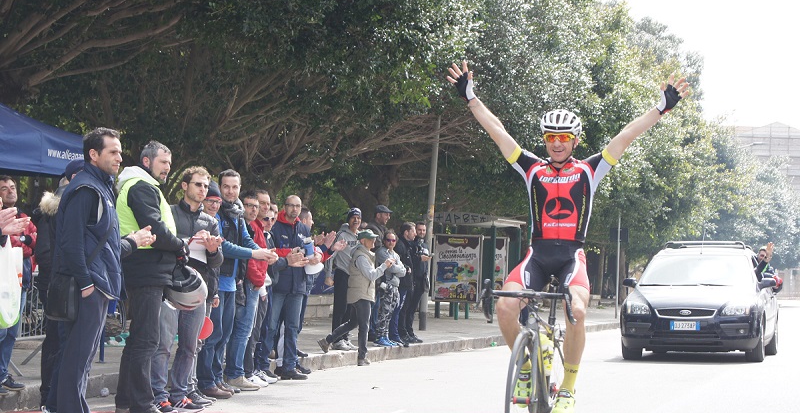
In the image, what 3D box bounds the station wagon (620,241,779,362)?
[{"bbox_3d":[4.062,1.241,24.295,1.870,1.520,4.470,0,-3,15],"label":"station wagon"}]

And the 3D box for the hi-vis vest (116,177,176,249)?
[{"bbox_3d":[-1.589,0.044,11.450,0.360,0.480,0.470,0,-3,20],"label":"hi-vis vest"}]

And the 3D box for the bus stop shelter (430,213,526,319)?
[{"bbox_3d":[1.800,1.457,42.750,1.650,2.500,3.200,0,-3,15],"label":"bus stop shelter"}]

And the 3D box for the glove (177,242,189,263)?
[{"bbox_3d":[-1.357,0.287,11.350,0.090,0.150,0.100,0,-3,24],"label":"glove"}]

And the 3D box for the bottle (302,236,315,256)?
[{"bbox_3d":[-0.853,0.384,17.050,0.090,0.200,0.090,-12,-3,37],"label":"bottle"}]

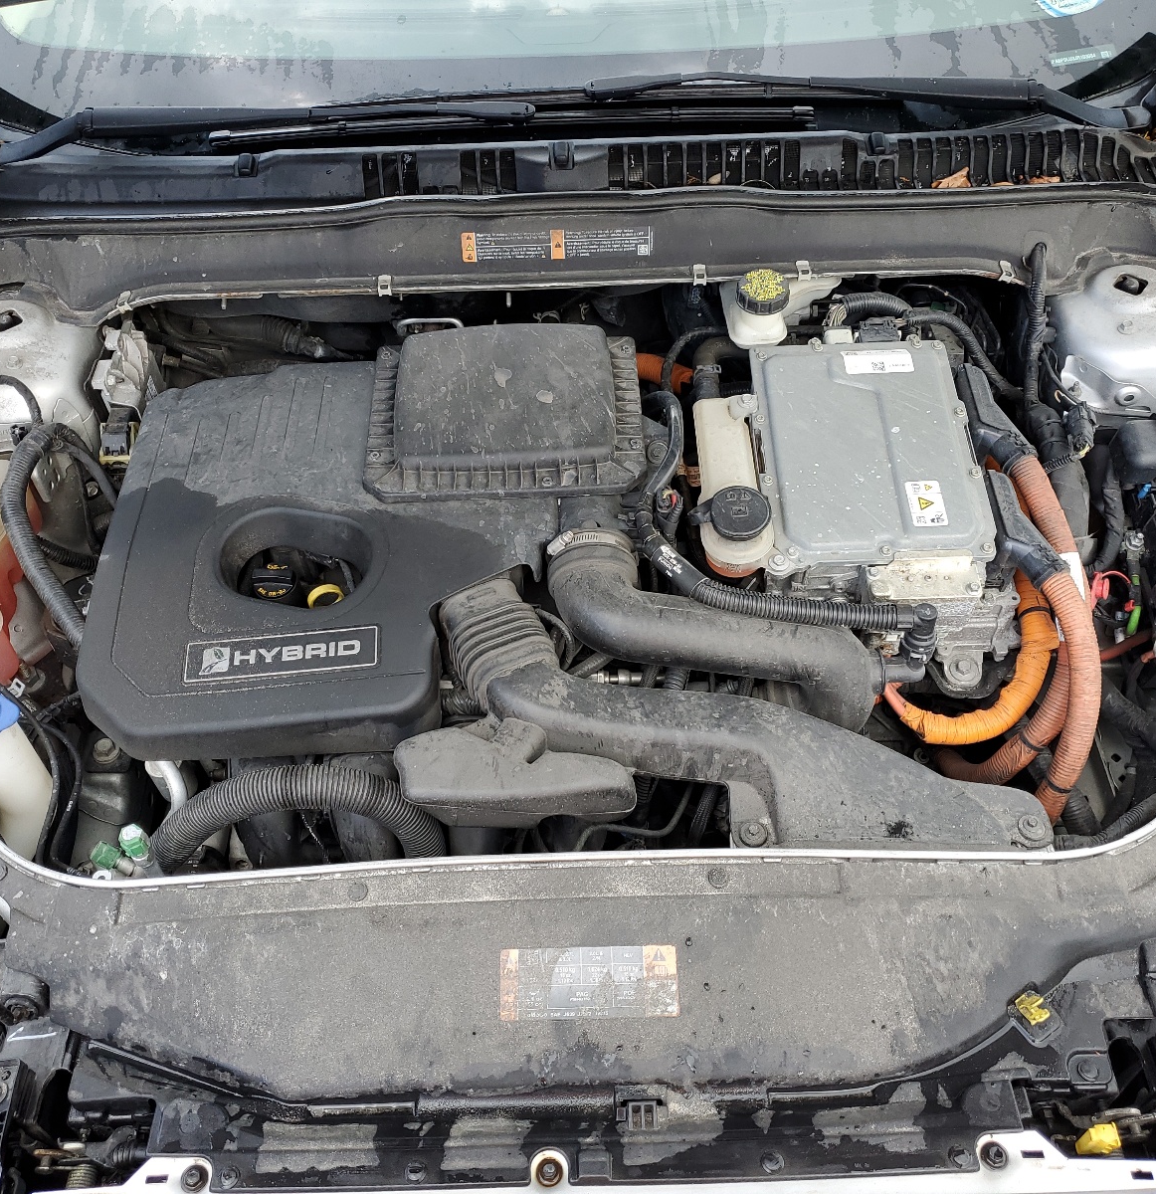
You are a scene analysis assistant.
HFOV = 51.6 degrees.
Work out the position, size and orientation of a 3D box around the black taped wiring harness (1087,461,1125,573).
[{"bbox_3d":[0.495,-0.077,1.120,0.036,0.060,0.085,-2,53,1],"label":"black taped wiring harness"}]

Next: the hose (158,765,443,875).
[{"bbox_3d":[-0.232,0.183,0.988,0.230,0.090,0.075,-1,51,0],"label":"hose"}]

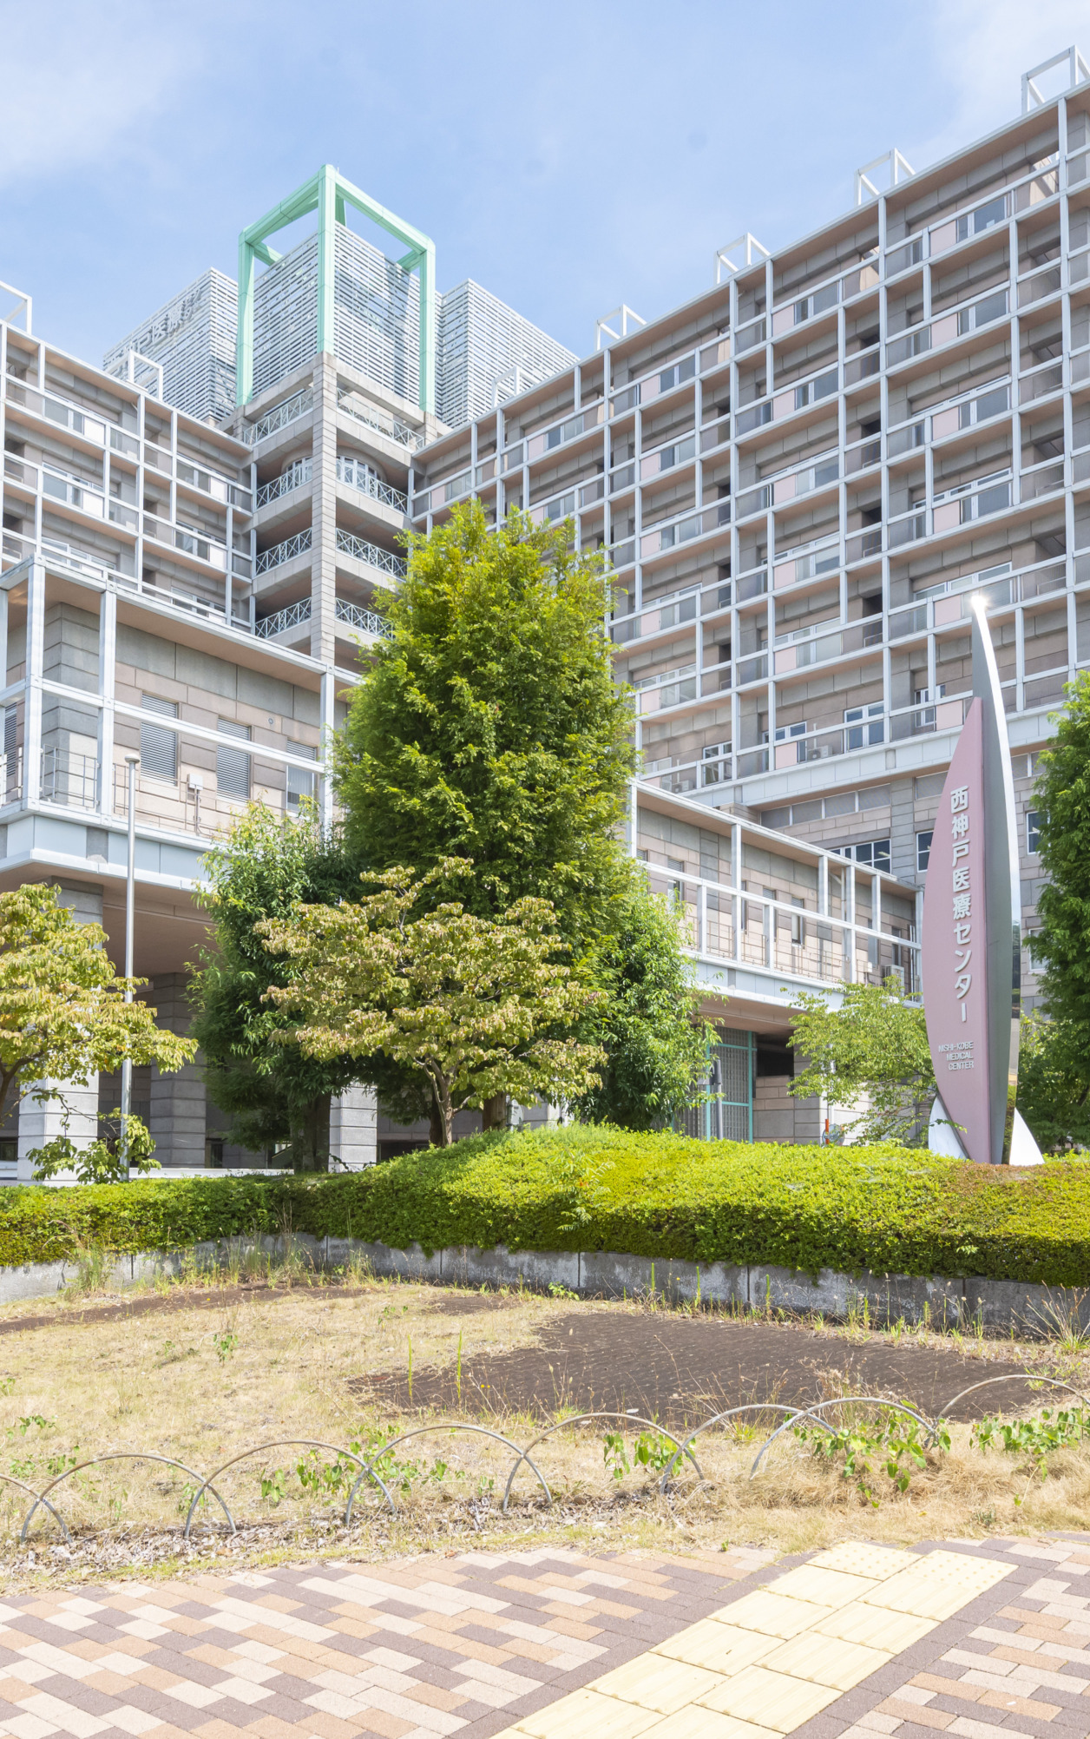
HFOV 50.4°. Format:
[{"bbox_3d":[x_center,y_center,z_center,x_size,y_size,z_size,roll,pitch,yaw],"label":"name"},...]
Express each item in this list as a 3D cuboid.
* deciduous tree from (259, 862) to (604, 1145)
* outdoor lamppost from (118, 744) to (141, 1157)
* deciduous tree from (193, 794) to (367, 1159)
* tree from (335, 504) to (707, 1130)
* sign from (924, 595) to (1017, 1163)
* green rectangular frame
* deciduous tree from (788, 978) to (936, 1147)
[{"bbox_3d":[-1.463,1.845,15.000,4.200,3.800,3.700,0,-7,0],"label":"deciduous tree"},{"bbox_3d":[-6.810,1.736,19.000,0.250,7.300,0.250,0,-3,0],"label":"outdoor lamppost"},{"bbox_3d":[-3.659,1.792,17.000,3.000,5.400,3.000,0,-7,0],"label":"deciduous tree"},{"bbox_3d":[-0.506,-0.053,16.462,4.486,11.082,4.486,0,-10,0],"label":"tree"},{"bbox_3d":[4.965,0.164,13.300,0.750,6.600,0.950,2,-4,-40],"label":"sign"},{"bbox_3d":[-12.488,-33.206,70.536,8.000,11.200,8.000,-9,-13,41],"label":"green rectangular frame"},{"bbox_3d":[5.046,3.690,17.354,2.747,4.082,2.747,0,-10,0],"label":"deciduous tree"}]

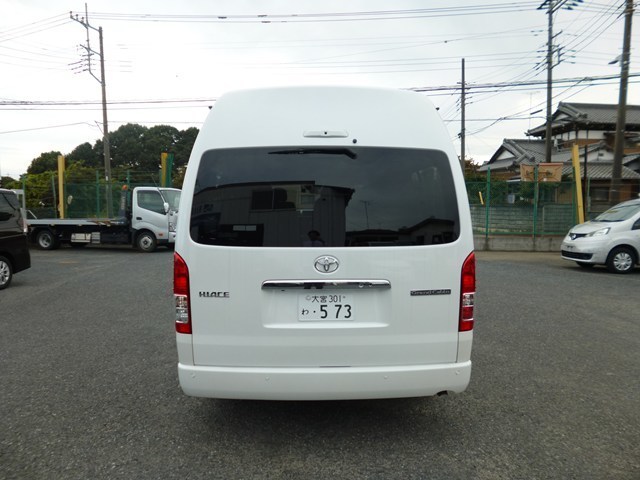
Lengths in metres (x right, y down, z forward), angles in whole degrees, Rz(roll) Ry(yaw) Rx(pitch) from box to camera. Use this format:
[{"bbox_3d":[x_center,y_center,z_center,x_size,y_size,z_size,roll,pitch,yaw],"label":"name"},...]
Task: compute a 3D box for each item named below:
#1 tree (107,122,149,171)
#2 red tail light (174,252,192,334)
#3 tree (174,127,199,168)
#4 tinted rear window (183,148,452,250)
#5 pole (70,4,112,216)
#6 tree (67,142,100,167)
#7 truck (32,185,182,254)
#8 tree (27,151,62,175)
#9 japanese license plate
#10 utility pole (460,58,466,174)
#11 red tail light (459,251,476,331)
[{"bbox_3d":[-19.219,-6.751,44.622,4.909,9.766,4.909,0,4,0],"label":"tree"},{"bbox_3d":[-0.825,0.318,2.680,0.130,0.490,0.140,0,4,0],"label":"red tail light"},{"bbox_3d":[-13.298,-6.556,44.637,3.499,9.374,3.499,0,4,0],"label":"tree"},{"bbox_3d":[0.030,-0.265,2.645,1.600,0.600,0.090,0,-5,0],"label":"tinted rear window"},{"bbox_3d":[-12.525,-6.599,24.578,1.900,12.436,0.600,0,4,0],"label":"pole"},{"bbox_3d":[-23.635,-5.819,44.691,4.199,7.896,4.199,0,4,0],"label":"tree"},{"bbox_3d":[-7.400,-0.780,15.886,6.100,2.120,1.900,1,4,11],"label":"truck"},{"bbox_3d":[-28.162,-5.511,45.717,4.530,7.130,4.530,0,4,0],"label":"tree"},{"bbox_3d":[0.038,0.396,2.620,0.330,0.165,0.015,0,4,0],"label":"japanese license plate"},{"bbox_3d":[9.552,-6.356,29.610,0.320,11.204,0.320,0,4,0],"label":"utility pole"},{"bbox_3d":[0.893,0.316,2.690,0.130,0.490,0.140,0,4,0],"label":"red tail light"}]

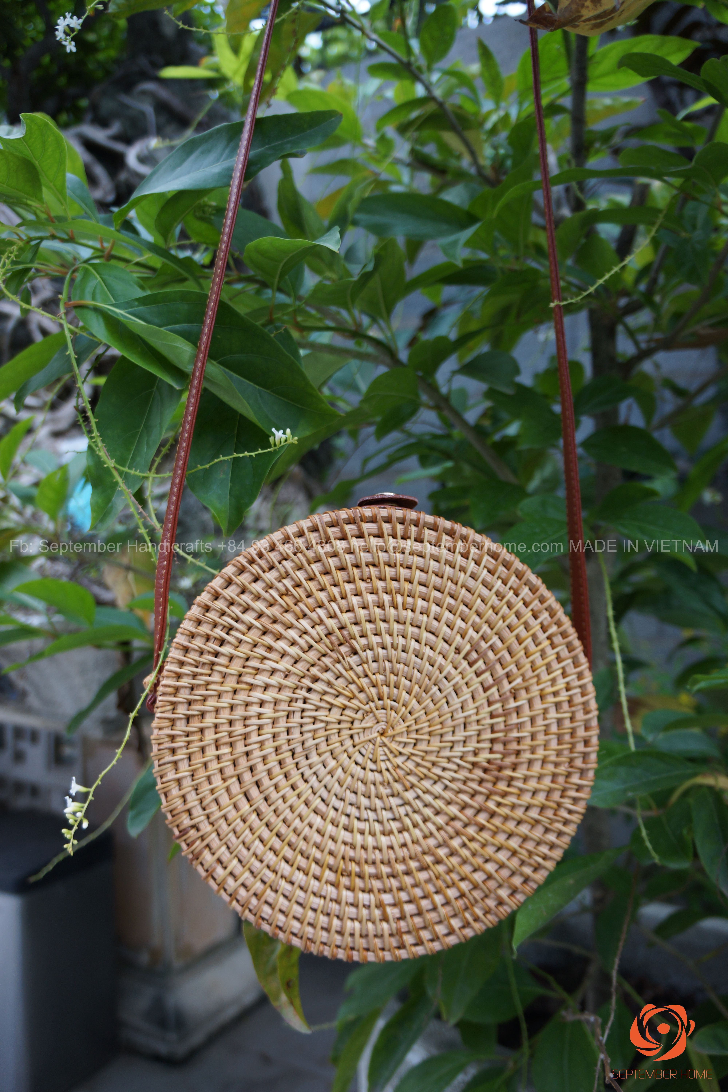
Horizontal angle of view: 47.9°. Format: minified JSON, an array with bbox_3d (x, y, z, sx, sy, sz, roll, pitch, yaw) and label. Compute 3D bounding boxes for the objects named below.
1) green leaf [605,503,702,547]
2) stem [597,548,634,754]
[{"bbox_3d":[0.265,-0.015,0.750,0.094,0.054,0.055,0,-3,0],"label":"green leaf"},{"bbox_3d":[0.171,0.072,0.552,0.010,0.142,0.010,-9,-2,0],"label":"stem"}]

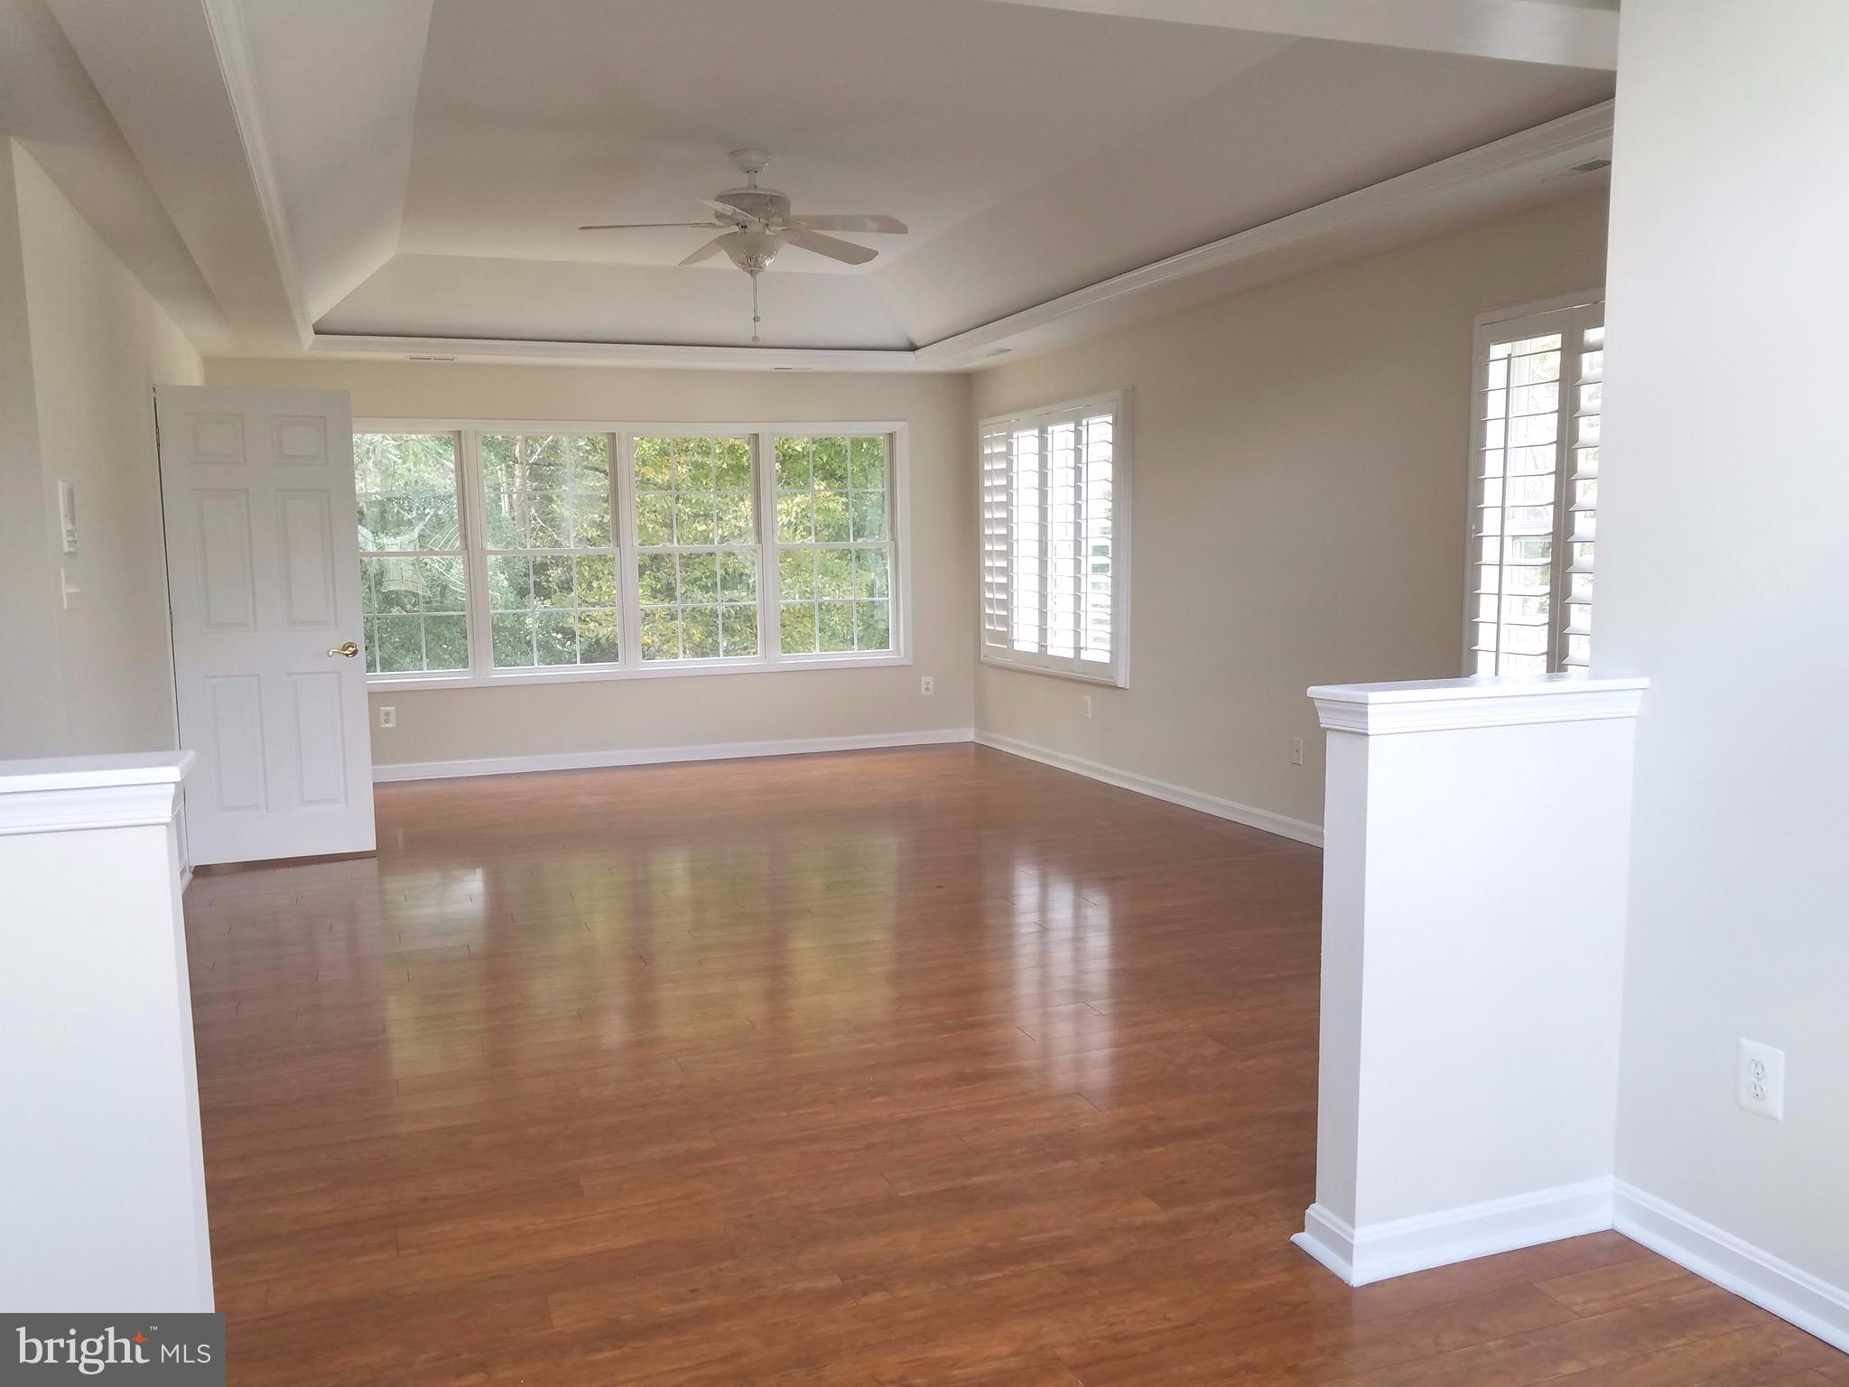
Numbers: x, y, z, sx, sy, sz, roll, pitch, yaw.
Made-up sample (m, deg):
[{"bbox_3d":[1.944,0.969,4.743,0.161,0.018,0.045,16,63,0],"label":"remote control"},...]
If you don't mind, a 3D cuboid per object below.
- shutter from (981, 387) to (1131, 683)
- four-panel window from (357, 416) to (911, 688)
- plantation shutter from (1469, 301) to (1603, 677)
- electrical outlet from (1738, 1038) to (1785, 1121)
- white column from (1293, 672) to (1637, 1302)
[{"bbox_3d":[0.716,-0.899,8.232,0.080,1.585,1.770,-4,7,-24],"label":"shutter"},{"bbox_3d":[-1.813,-0.875,8.533,3.671,1.571,0.100,-3,7,-22],"label":"four-panel window"},{"bbox_3d":[2.398,-0.533,4.499,0.080,1.605,1.710,-3,7,-22],"label":"plantation shutter"},{"bbox_3d":[1.463,0.674,2.429,0.010,0.122,0.078,-3,7,-22],"label":"electrical outlet"},{"bbox_3d":[1.046,0.518,2.687,0.645,1.086,0.200,-3,7,-20],"label":"white column"}]

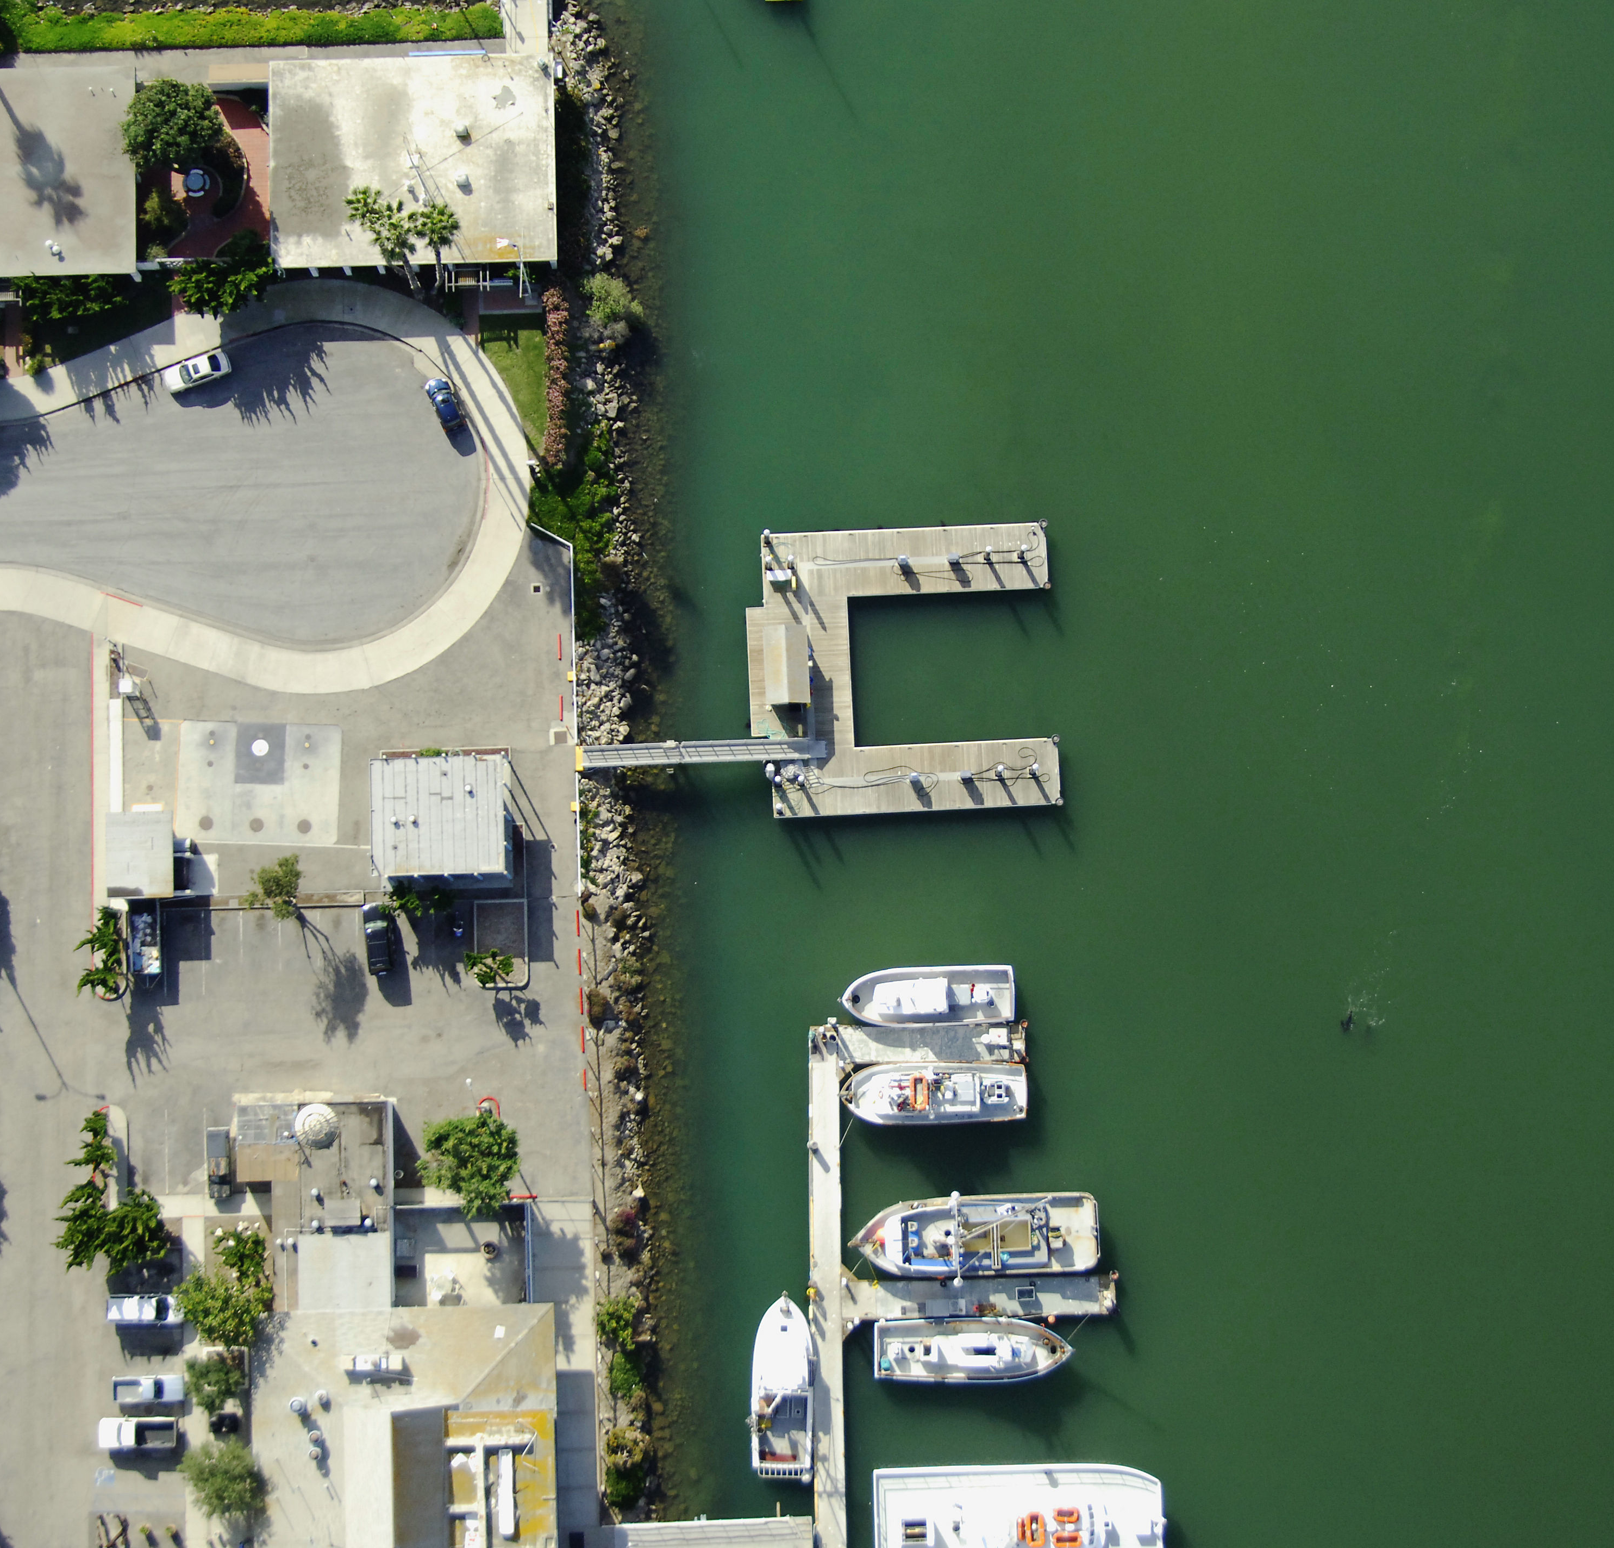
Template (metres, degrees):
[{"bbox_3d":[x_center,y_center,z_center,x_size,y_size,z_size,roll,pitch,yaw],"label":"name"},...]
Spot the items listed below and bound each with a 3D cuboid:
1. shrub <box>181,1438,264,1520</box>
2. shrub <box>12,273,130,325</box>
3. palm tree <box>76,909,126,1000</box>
[{"bbox_3d":[-38.694,46.984,206.918,5.440,4.200,5.120,-1,85,0],"label":"shrub"},{"bbox_3d":[-51.241,-32.990,217.410,8.216,3.400,3.655,-1,83,-1],"label":"shrub"},{"bbox_3d":[-47.431,12.264,209.696,3.190,4.300,5.990,-1,85,0],"label":"palm tree"}]

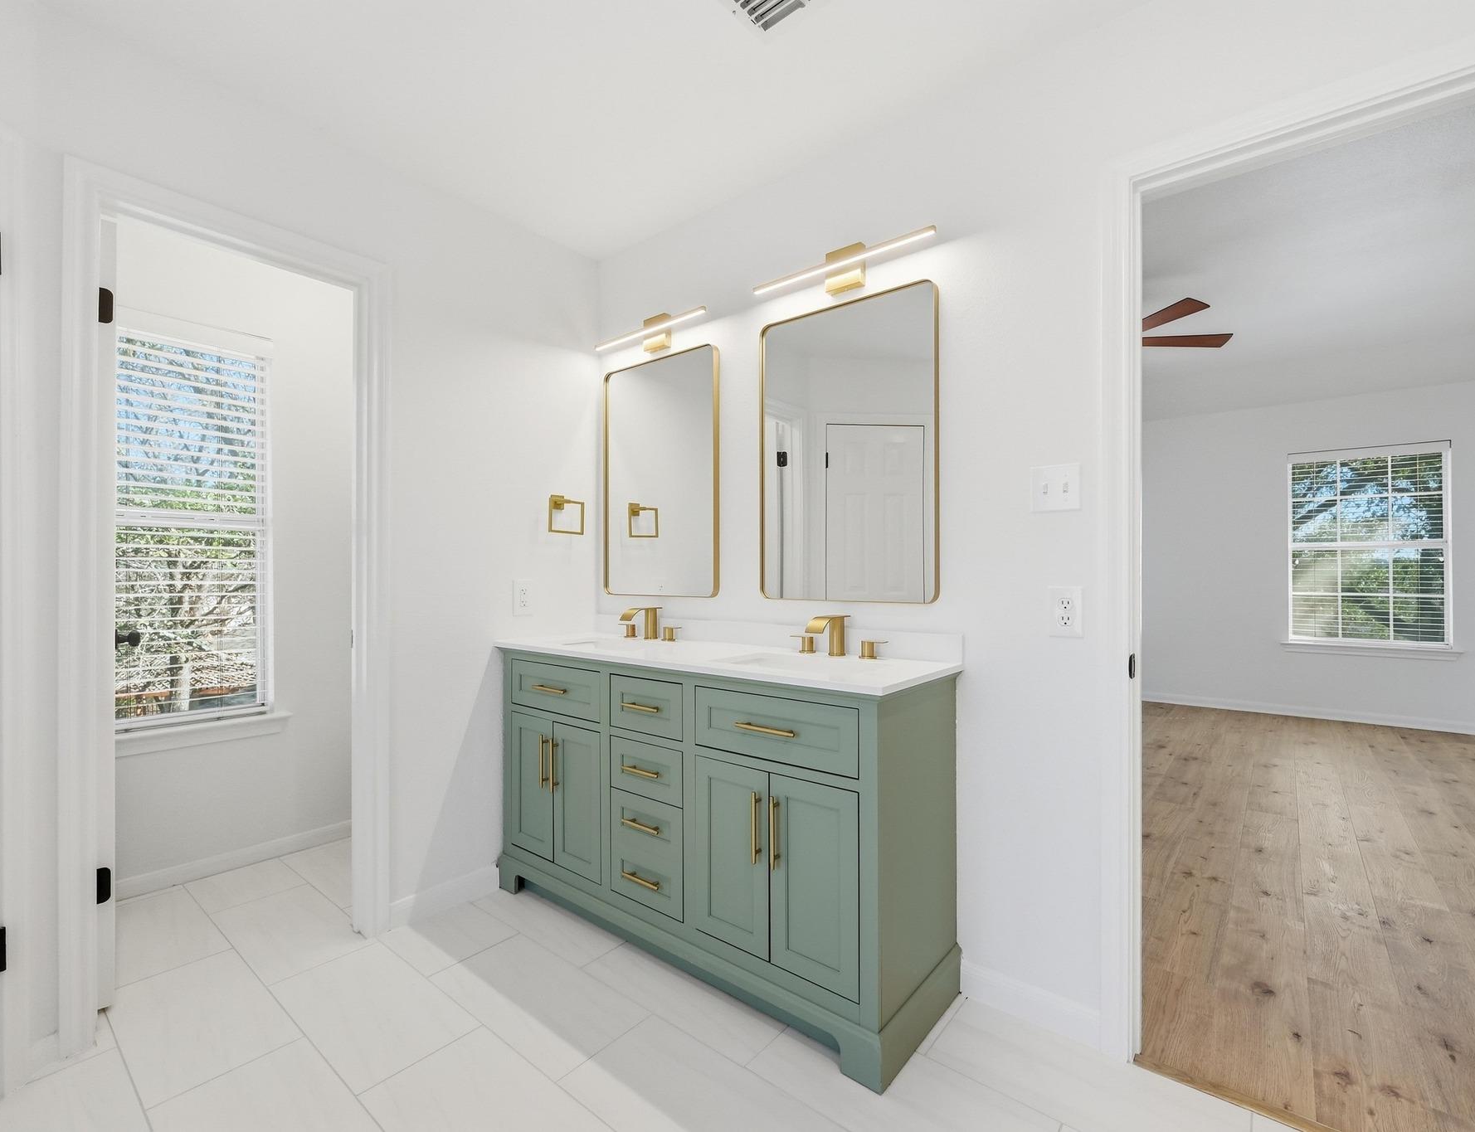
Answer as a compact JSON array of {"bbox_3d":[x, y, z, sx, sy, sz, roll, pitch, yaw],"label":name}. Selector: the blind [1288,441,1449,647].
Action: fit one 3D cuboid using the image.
[{"bbox_3d":[4.662,-0.140,4.907,0.873,1.460,0.081,-1,-1,39],"label":"blind"}]

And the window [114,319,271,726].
[{"bbox_3d":[-2.068,-0.162,2.433,0.070,1.468,0.593,-1,-1,39],"label":"window"}]

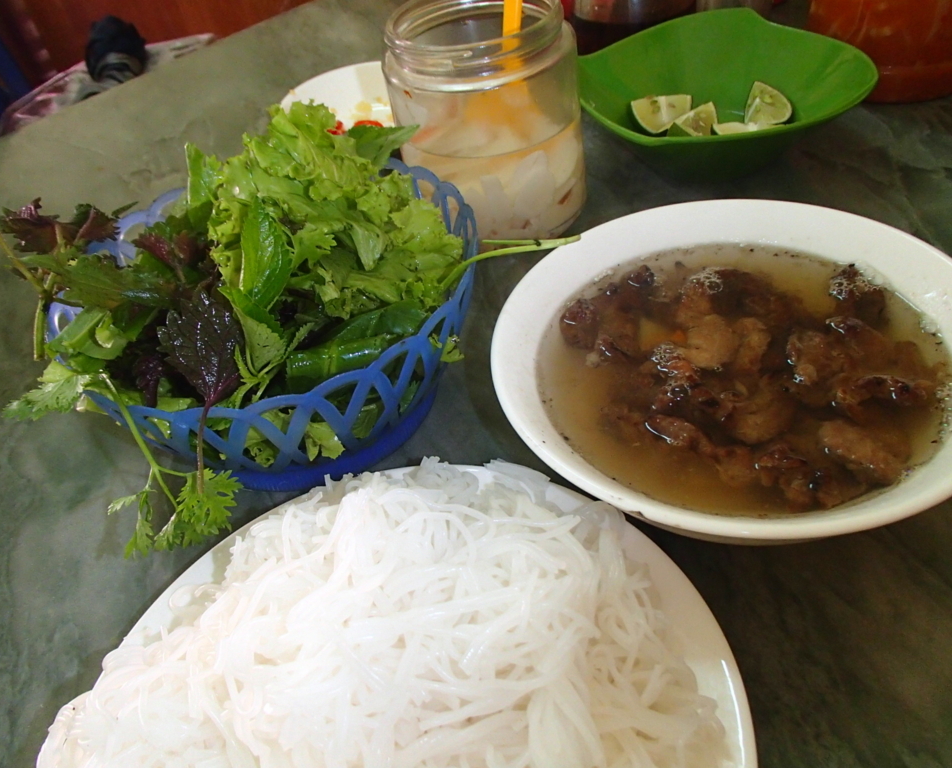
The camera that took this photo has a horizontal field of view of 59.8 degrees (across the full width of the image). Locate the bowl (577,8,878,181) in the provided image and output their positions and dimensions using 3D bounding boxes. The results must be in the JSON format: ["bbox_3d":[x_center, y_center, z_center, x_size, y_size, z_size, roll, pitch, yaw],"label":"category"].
[{"bbox_3d":[0.142,-0.166,0.507,0.161,0.057,0.167,-21,44,-11],"label":"bowl"}]

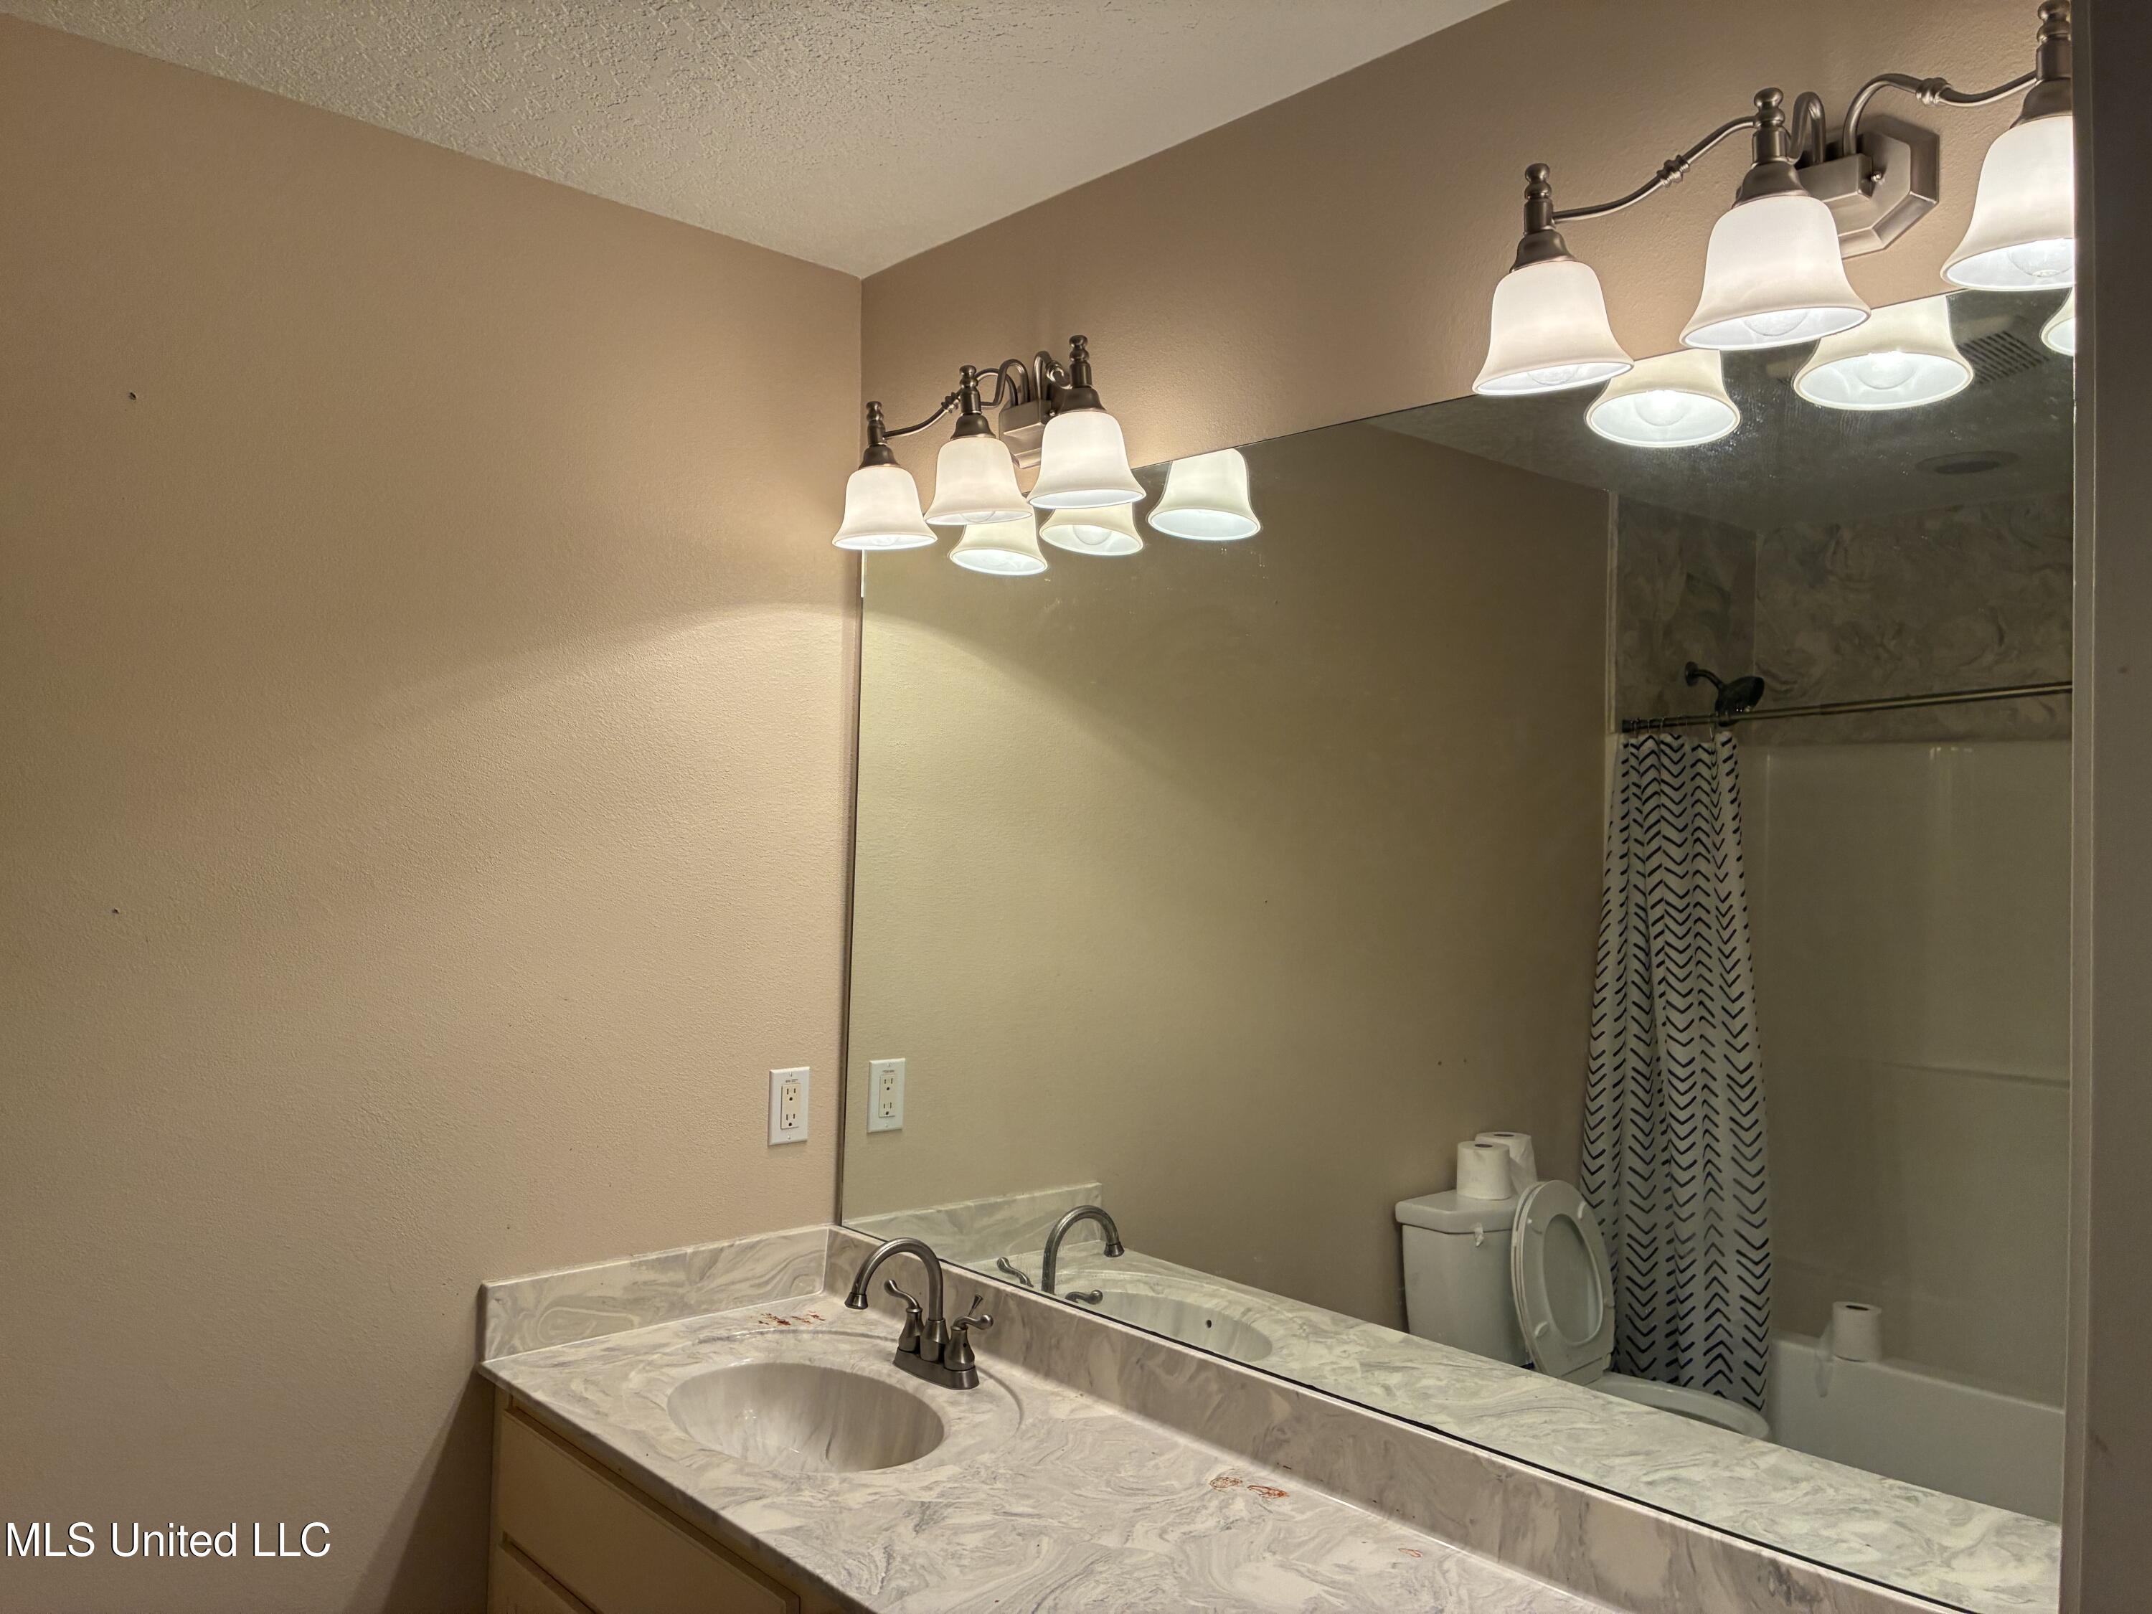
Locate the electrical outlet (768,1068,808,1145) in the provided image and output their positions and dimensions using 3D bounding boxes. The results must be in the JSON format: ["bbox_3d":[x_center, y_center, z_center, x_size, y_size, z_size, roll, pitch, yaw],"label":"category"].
[{"bbox_3d":[-0.440,0.460,2.477,0.071,0.115,0.008,3,-2,-42],"label":"electrical outlet"}]

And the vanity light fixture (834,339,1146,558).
[{"bbox_3d":[-0.113,-0.490,2.171,0.182,0.240,0.576,3,-2,-42],"label":"vanity light fixture"}]

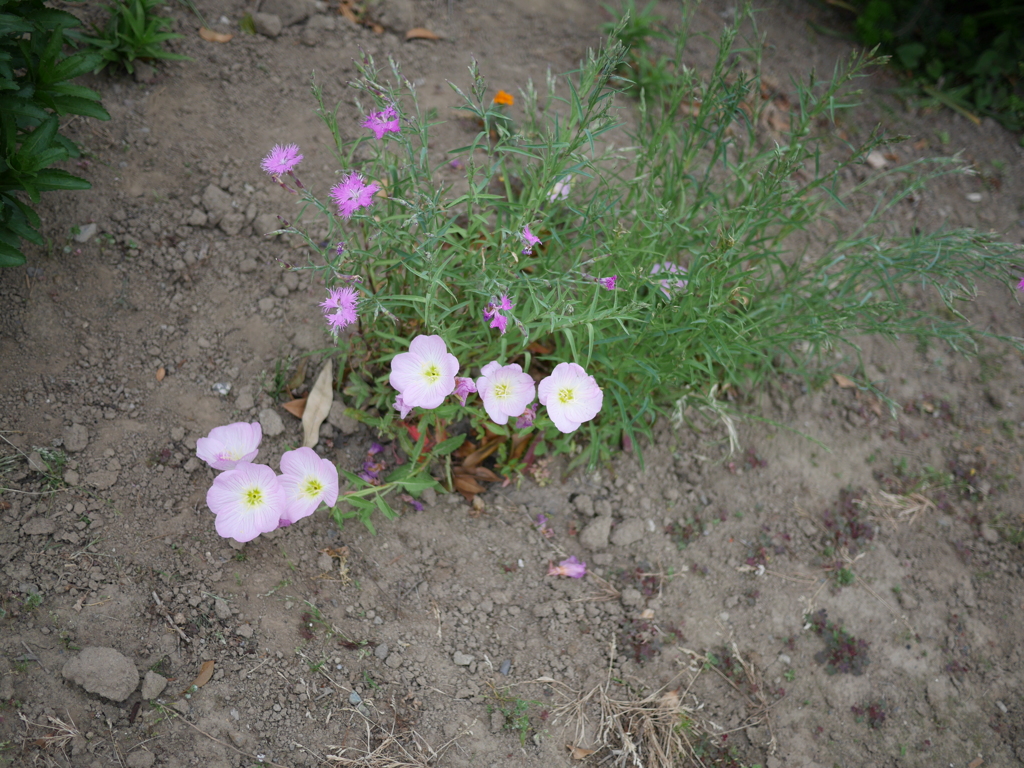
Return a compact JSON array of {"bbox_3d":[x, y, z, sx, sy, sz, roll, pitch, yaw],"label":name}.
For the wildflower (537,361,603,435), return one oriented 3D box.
[{"bbox_3d":[0.046,0.011,0.930,0.051,0.026,0.055,0,81,-2],"label":"wildflower"}]

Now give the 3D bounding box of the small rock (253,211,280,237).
[{"bbox_3d":[-0.236,-0.154,1.139,0.027,0.015,0.024,0,50,0],"label":"small rock"}]

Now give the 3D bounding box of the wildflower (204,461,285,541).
[{"bbox_3d":[-0.197,0.088,0.875,0.056,0.022,0.056,-4,87,-3],"label":"wildflower"}]

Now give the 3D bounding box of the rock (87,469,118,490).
[{"bbox_3d":[-0.334,0.079,0.966,0.026,0.010,0.015,0,50,0],"label":"rock"}]

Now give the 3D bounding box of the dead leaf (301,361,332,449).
[{"bbox_3d":[-0.155,0.016,0.939,0.021,0.012,0.085,4,48,4],"label":"dead leaf"}]

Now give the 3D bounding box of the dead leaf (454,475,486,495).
[{"bbox_3d":[-0.033,0.080,0.946,0.028,0.008,0.014,19,53,15],"label":"dead leaf"}]

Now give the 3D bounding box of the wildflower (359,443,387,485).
[{"bbox_3d":[-0.114,0.065,0.970,0.024,0.014,0.033,0,50,0],"label":"wildflower"}]

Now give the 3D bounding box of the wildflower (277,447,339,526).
[{"bbox_3d":[-0.156,0.078,0.900,0.055,0.022,0.060,0,84,21],"label":"wildflower"}]

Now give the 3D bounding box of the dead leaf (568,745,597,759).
[{"bbox_3d":[0.048,0.249,0.805,0.018,0.006,0.011,10,51,9],"label":"dead leaf"}]

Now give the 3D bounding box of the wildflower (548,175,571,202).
[{"bbox_3d":[0.041,-0.170,1.029,0.032,0.018,0.030,-4,48,4],"label":"wildflower"}]

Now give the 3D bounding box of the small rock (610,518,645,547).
[{"bbox_3d":[0.084,0.108,0.864,0.025,0.013,0.017,0,48,0],"label":"small rock"}]

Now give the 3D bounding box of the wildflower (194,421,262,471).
[{"bbox_3d":[-0.204,0.045,0.855,0.049,0.025,0.045,-10,46,11],"label":"wildflower"}]

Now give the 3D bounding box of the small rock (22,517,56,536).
[{"bbox_3d":[-0.375,0.113,0.940,0.027,0.010,0.014,0,50,0],"label":"small rock"}]

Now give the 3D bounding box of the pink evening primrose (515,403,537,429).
[{"bbox_3d":[0.011,0.025,0.945,0.017,0.018,0.015,0,50,0],"label":"pink evening primrose"}]

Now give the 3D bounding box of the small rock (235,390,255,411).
[{"bbox_3d":[-0.226,0.013,1.002,0.017,0.010,0.015,0,50,0],"label":"small rock"}]

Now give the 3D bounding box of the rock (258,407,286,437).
[{"bbox_3d":[-0.190,0.030,0.934,0.019,0.013,0.018,0,48,0],"label":"rock"}]

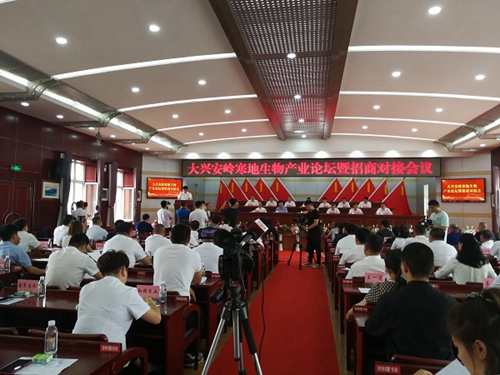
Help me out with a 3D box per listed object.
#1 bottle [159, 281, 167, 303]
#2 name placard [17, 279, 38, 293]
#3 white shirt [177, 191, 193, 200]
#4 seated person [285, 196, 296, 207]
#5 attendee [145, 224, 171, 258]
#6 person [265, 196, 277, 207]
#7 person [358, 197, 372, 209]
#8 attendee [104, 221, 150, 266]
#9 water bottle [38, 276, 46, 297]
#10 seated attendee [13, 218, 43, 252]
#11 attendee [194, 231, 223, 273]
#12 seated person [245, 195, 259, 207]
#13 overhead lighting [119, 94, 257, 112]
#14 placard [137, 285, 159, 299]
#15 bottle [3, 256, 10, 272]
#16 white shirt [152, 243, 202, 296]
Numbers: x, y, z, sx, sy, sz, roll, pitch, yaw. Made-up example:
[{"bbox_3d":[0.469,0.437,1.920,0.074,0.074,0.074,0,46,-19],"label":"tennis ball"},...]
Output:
[{"bbox_3d":[-0.686,0.810,3.076,0.063,0.178,0.063,0,-3,10],"label":"bottle"},{"bbox_3d":[-1.887,0.841,3.306,0.185,0.105,0.060,0,-3,10],"label":"name placard"},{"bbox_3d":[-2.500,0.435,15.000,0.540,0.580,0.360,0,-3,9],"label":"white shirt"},{"bbox_3d":[1.700,1.008,16.414,0.480,1.210,0.700,0,-3,10],"label":"seated person"},{"bbox_3d":[-1.513,1.248,6.450,0.530,1.260,0.700,0,-3,9],"label":"attendee"},{"bbox_3d":[0.920,0.996,17.500,0.520,1.200,0.650,0,-3,9],"label":"person"},{"bbox_3d":[4.997,1.009,16.800,0.540,1.200,0.650,0,-3,9],"label":"person"},{"bbox_3d":[-1.461,1.081,4.755,0.530,1.290,0.750,0,-3,10],"label":"attendee"},{"bbox_3d":[-1.691,0.801,3.194,0.063,0.178,0.063,0,-3,10],"label":"water bottle"},{"bbox_3d":[-4.089,1.230,7.200,0.540,1.300,0.720,0,-3,21],"label":"seated attendee"},{"bbox_3d":[-0.456,1.112,4.585,0.470,1.250,0.750,0,-3,10],"label":"attendee"},{"bbox_3d":[0.090,0.992,17.600,0.520,1.220,0.650,0,-3,9],"label":"seated person"},{"bbox_3d":[-1.625,-2.135,9.851,3.640,0.320,0.200,0,-3,9],"label":"overhead lighting"},{"bbox_3d":[-0.809,0.838,3.115,0.185,0.105,0.060,0,-3,10],"label":"placard"},{"bbox_3d":[-3.044,0.967,4.900,0.068,0.212,0.068,0,-3,9],"label":"bottle"},{"bbox_3d":[-0.734,0.861,3.950,0.490,0.610,0.340,0,-3,9],"label":"white shirt"}]

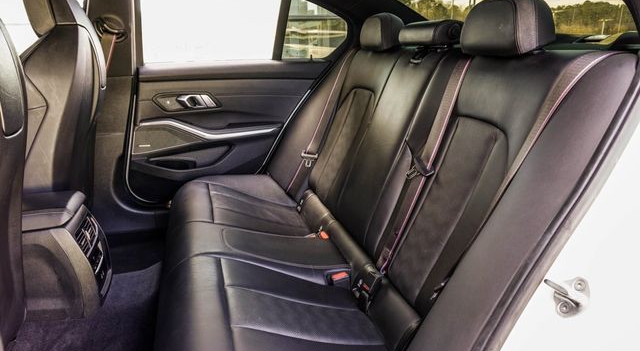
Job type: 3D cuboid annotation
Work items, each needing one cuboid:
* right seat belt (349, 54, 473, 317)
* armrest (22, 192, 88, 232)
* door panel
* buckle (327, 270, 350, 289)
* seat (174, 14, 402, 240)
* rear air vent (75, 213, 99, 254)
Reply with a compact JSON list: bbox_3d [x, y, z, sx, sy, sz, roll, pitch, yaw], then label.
[{"bbox_3d":[0.246,0.045,1.175,0.070,0.740,0.110,17,11,-21],"label":"right seat belt"},{"bbox_3d":[-0.801,0.091,1.128,0.290,0.070,0.210,-5,18,-16],"label":"armrest"},{"bbox_3d":[-0.387,-0.195,1.924,0.930,0.630,0.130,-5,18,-16],"label":"door panel"},{"bbox_3d":[0.058,0.325,1.319,0.060,0.045,0.040,-5,18,-16],"label":"buckle"},{"bbox_3d":[-0.127,-0.147,1.687,0.930,0.930,0.530,-5,18,-16],"label":"seat"},{"bbox_3d":[-0.640,0.166,1.191,0.035,0.085,0.135,-19,21,-11],"label":"rear air vent"}]

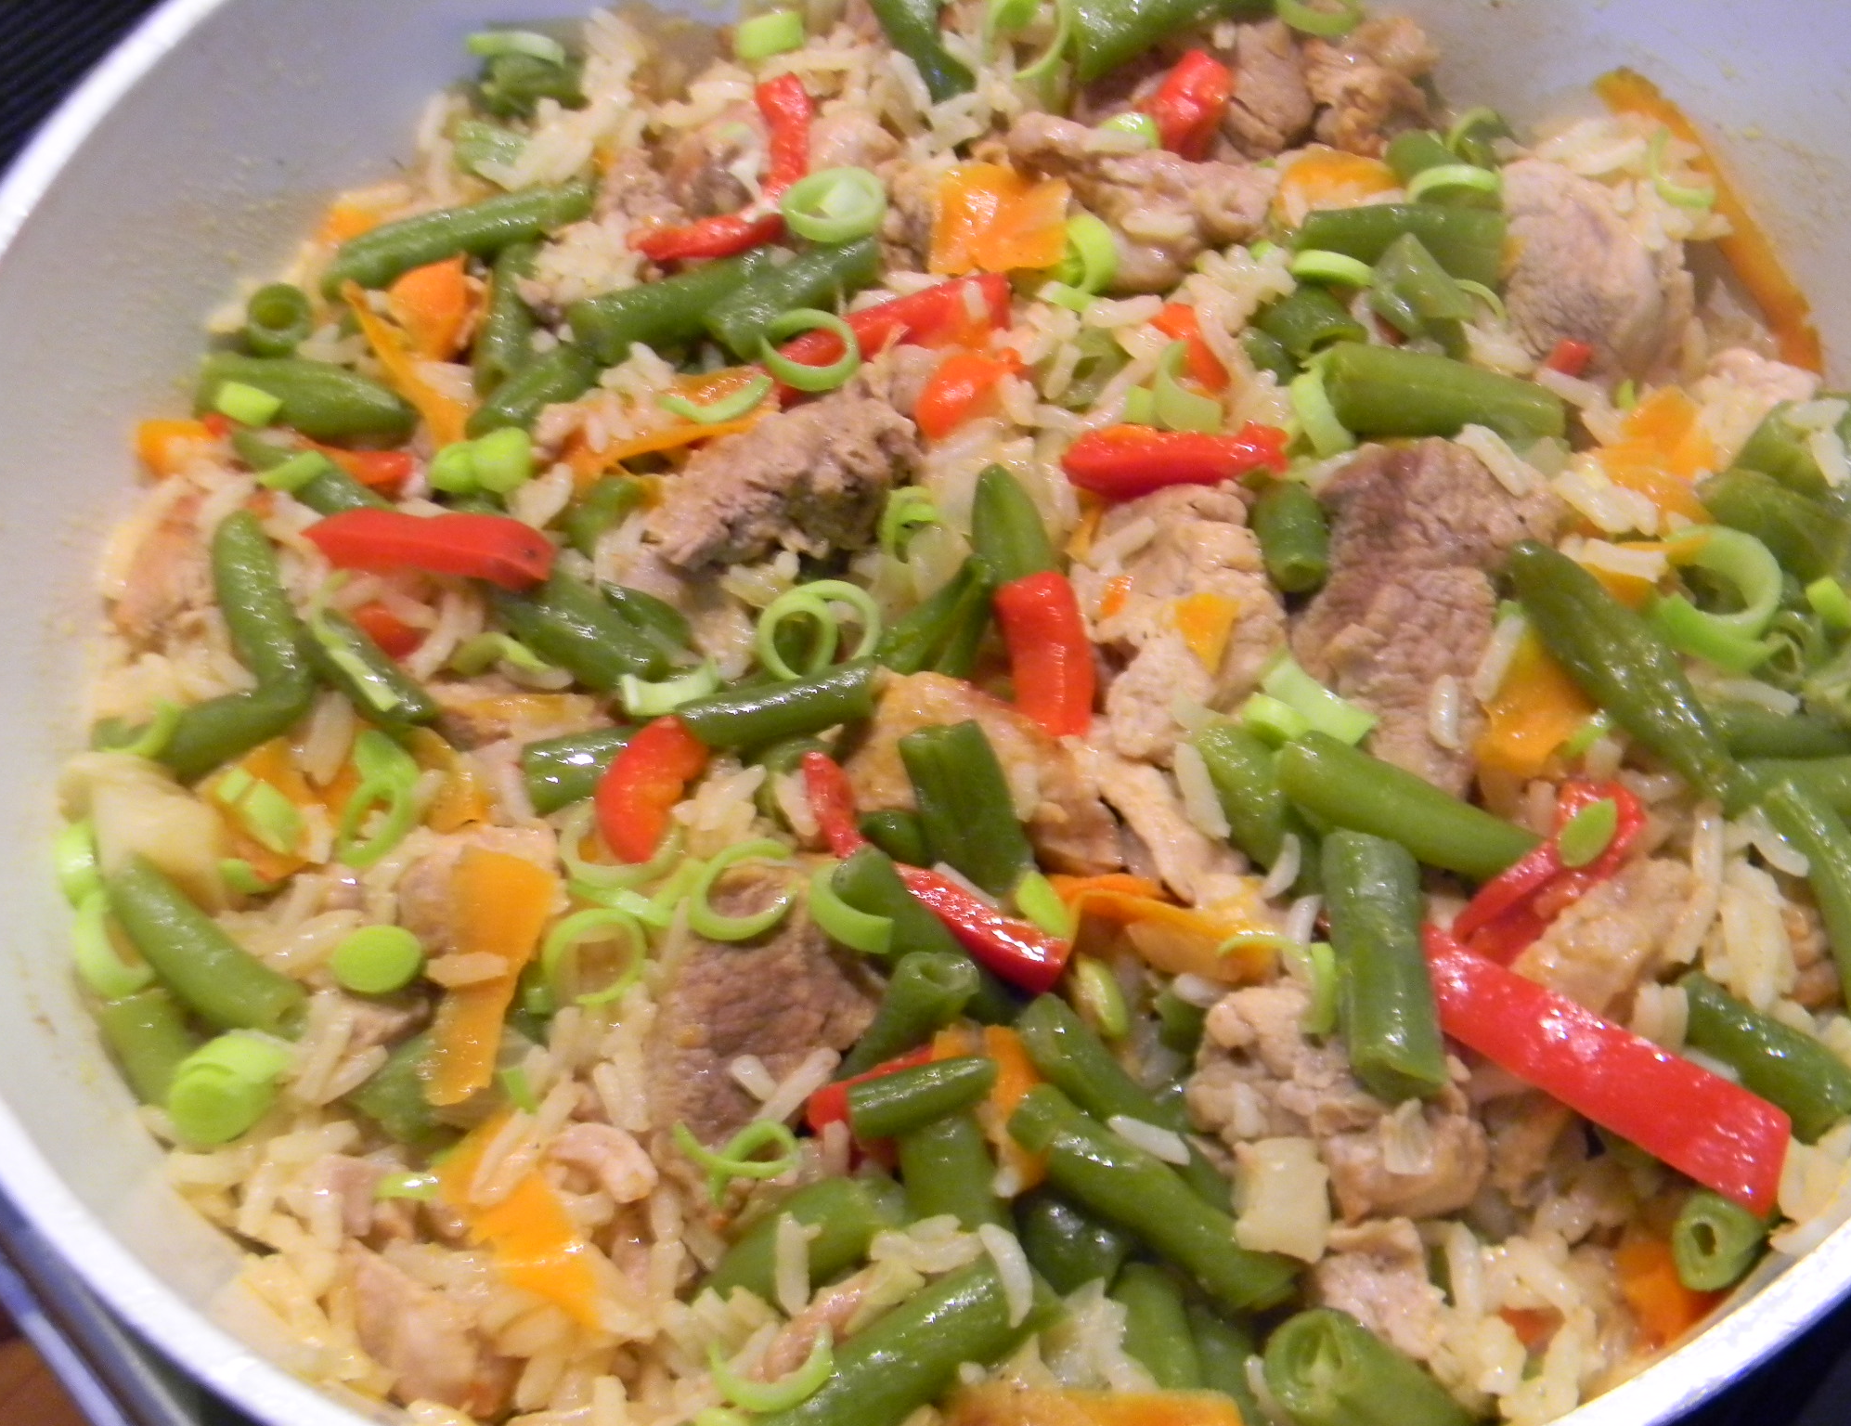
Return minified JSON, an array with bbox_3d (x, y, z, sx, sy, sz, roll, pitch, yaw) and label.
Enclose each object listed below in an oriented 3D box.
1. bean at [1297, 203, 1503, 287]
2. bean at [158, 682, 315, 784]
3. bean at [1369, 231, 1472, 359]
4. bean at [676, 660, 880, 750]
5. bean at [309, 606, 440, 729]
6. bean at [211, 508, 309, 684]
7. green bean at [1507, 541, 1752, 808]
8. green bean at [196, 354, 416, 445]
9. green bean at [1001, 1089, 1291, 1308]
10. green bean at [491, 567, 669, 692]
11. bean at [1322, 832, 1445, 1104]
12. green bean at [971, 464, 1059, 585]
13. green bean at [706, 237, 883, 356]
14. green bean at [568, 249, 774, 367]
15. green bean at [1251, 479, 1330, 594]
[{"bbox_3d":[0.067,-0.067,0.282,0.029,0.009,0.010,6,60,9],"label":"bean"},{"bbox_3d":[-0.097,0.003,0.278,0.023,0.008,0.008,-23,61,-6],"label":"bean"},{"bbox_3d":[0.073,-0.061,0.290,0.013,0.011,0.021,-5,60,4],"label":"bean"},{"bbox_3d":[-0.019,-0.001,0.249,0.026,0.007,0.007,-10,59,0],"label":"bean"},{"bbox_3d":[-0.079,-0.006,0.281,0.026,0.007,0.007,37,71,24],"label":"bean"},{"bbox_3d":[-0.096,-0.017,0.288,0.010,0.008,0.033,-24,61,-7],"label":"bean"},{"bbox_3d":[0.090,-0.005,0.254,0.010,0.010,0.043,-28,61,-9],"label":"green bean"},{"bbox_3d":[-0.089,-0.045,0.285,0.031,0.009,0.010,7,61,10],"label":"green bean"},{"bbox_3d":[0.024,0.053,0.213,0.032,0.009,0.009,29,67,20],"label":"green bean"},{"bbox_3d":[-0.049,-0.012,0.278,0.029,0.009,0.010,31,68,21],"label":"green bean"},{"bbox_3d":[0.052,0.029,0.224,0.010,0.009,0.028,-3,60,4],"label":"bean"},{"bbox_3d":[0.013,-0.025,0.277,0.010,0.009,0.024,-13,60,-1],"label":"green bean"},{"bbox_3d":[-0.018,-0.060,0.285,0.025,0.008,0.008,-23,60,-7],"label":"green bean"},{"bbox_3d":[-0.036,-0.059,0.288,0.030,0.008,0.008,-18,60,-5],"label":"green bean"},{"bbox_3d":[0.048,-0.023,0.258,0.009,0.009,0.011,-6,59,2],"label":"green bean"}]

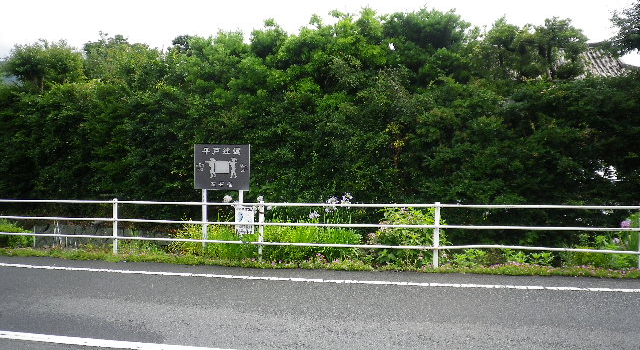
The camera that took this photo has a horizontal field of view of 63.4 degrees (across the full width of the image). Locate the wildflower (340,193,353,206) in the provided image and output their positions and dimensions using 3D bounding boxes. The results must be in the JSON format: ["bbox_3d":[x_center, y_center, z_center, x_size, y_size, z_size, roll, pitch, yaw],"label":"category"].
[{"bbox_3d":[0.466,0.436,9.100,0.205,0.210,0.190,0,1,0],"label":"wildflower"}]

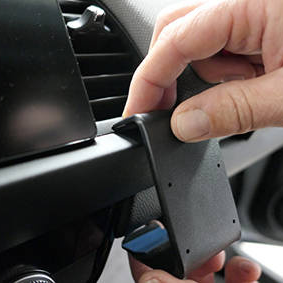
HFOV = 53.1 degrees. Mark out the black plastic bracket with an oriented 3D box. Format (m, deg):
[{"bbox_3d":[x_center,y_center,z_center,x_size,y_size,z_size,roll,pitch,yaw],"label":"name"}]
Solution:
[{"bbox_3d":[0.015,0.022,0.153,0.051,0.073,0.042,-12,-3,-40],"label":"black plastic bracket"}]

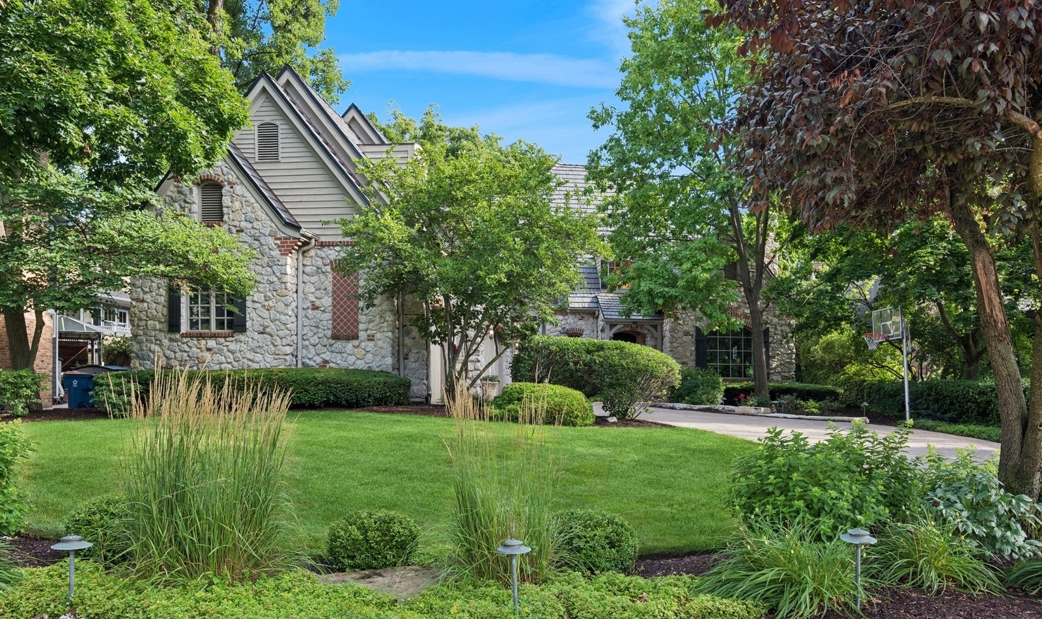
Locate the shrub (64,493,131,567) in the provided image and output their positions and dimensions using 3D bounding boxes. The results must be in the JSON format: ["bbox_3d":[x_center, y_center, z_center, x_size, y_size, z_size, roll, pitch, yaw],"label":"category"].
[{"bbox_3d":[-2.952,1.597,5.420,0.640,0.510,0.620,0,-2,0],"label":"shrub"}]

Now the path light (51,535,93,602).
[{"bbox_3d":[-2.571,1.507,4.310,0.208,0.430,0.208,0,-2,0],"label":"path light"}]

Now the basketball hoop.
[{"bbox_3d":[9.647,0.886,20.500,0.600,0.470,0.480,0,-2,-2],"label":"basketball hoop"}]

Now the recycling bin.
[{"bbox_3d":[-11.991,2.249,20.700,0.830,1.090,0.680,0,-2,0],"label":"recycling bin"}]

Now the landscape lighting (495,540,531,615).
[{"bbox_3d":[-0.041,1.574,4.420,0.208,0.455,0.208,-2,-1,0],"label":"landscape lighting"}]

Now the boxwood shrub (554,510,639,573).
[{"bbox_3d":[0.529,1.667,5.400,0.630,0.450,0.620,0,-2,0],"label":"boxwood shrub"}]

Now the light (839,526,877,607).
[{"bbox_3d":[2.045,1.575,4.560,0.208,0.490,0.208,0,-2,0],"label":"light"}]

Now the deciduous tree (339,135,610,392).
[{"bbox_3d":[-1.147,-0.966,16.700,5.900,6.000,5.500,0,-2,0],"label":"deciduous tree"}]

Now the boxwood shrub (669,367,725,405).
[{"bbox_3d":[5.337,2.337,23.000,1.750,1.200,1.600,0,-2,0],"label":"boxwood shrub"}]

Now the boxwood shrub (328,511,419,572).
[{"bbox_3d":[-1.064,1.667,5.420,0.670,0.440,0.640,0,-2,0],"label":"boxwood shrub"}]

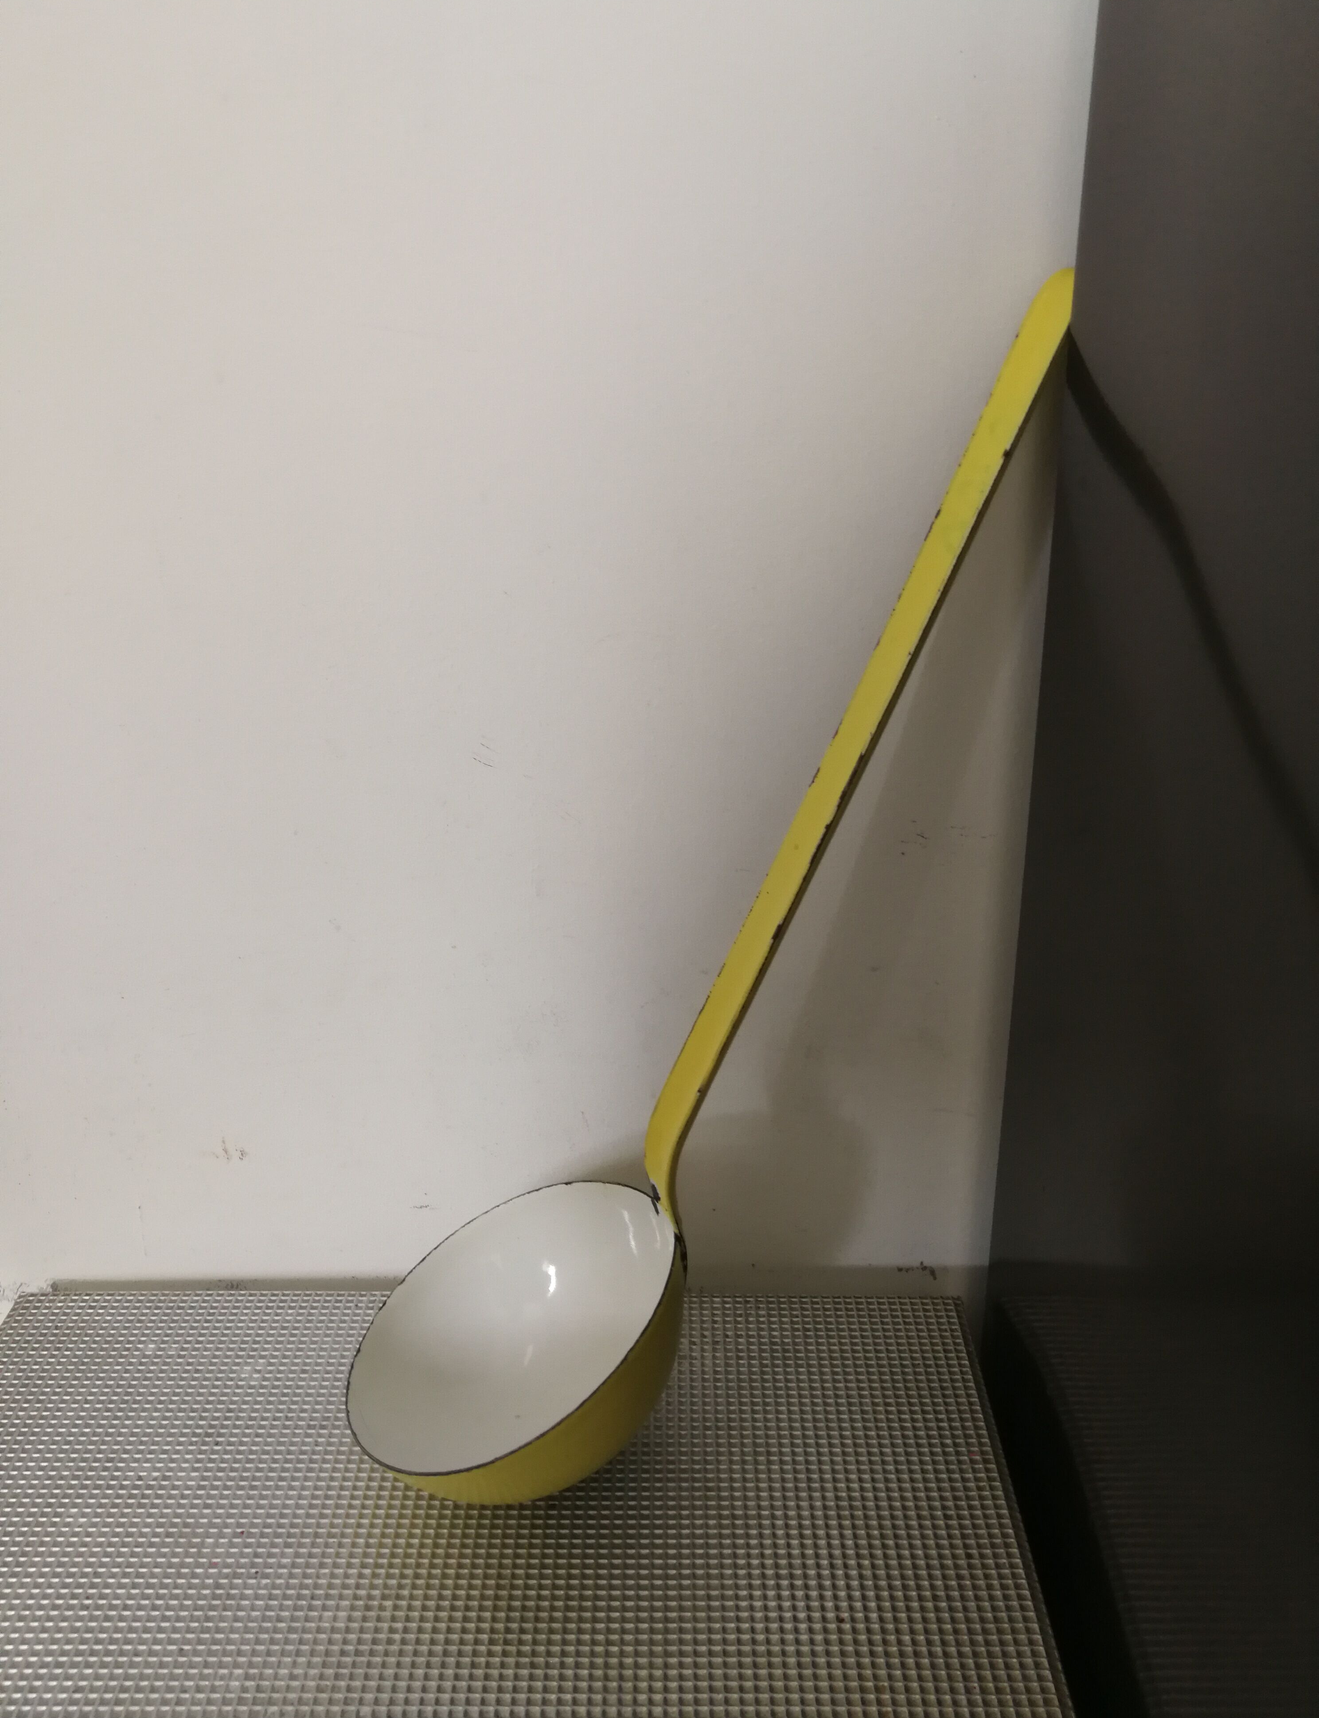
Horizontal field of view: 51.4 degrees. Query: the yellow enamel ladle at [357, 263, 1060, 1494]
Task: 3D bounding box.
[{"bbox_3d":[0.019,0.012,0.357,0.078,0.352,0.100,21,10,-21],"label":"yellow enamel ladle"}]

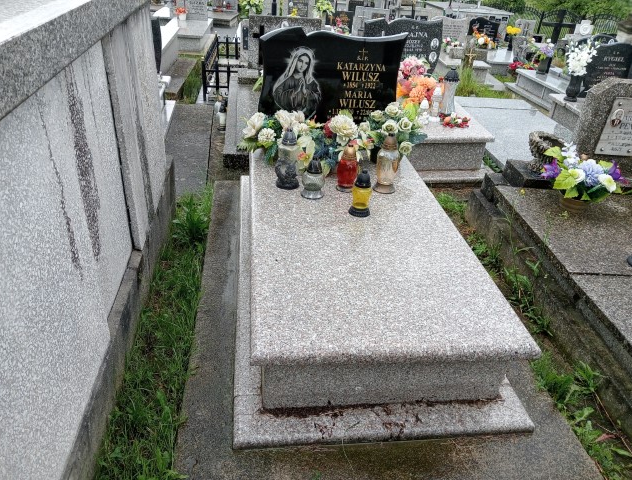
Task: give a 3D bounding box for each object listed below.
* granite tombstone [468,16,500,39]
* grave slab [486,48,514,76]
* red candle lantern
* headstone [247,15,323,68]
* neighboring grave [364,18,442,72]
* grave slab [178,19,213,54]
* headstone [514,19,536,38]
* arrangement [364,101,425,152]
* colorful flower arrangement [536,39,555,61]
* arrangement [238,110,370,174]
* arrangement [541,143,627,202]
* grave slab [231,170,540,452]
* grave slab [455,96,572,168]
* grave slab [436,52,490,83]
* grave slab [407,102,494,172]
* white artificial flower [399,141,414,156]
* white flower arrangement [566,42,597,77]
[{"bbox_3d":[3.276,-3.993,9.877,0.626,0.483,0.105,4,29,-1],"label":"granite tombstone"},{"bbox_3d":[3.463,-3.374,9.853,0.850,0.280,1.500,1,31,-5],"label":"grave slab"},{"bbox_3d":[0.159,-0.362,2.566,0.105,0.240,0.105,-1,31,-7],"label":"red candle lantern"},{"bbox_3d":[-0.360,-2.289,5.996,0.798,0.578,0.158,0,29,-8],"label":"headstone"},{"bbox_3d":[0.807,-1.754,4.811,0.700,0.588,0.120,-1,31,-7],"label":"neighboring grave"},{"bbox_3d":[-2.200,-3.374,8.492,0.840,0.238,1.942,0,29,-8],"label":"grave slab"},{"bbox_3d":[4.441,-4.403,10.863,0.446,0.433,0.105,4,29,-1],"label":"headstone"},{"bbox_3d":[0.467,-0.634,3.014,0.320,0.270,0.250,-1,31,-7],"label":"arrangement"},{"bbox_3d":[3.637,-3.019,8.187,0.250,0.270,0.230,-1,31,-7],"label":"colorful flower arrangement"},{"bbox_3d":[-0.068,-0.574,2.874,0.710,0.260,0.320,-1,31,-7],"label":"arrangement"},{"bbox_3d":[1.605,-0.378,3.048,0.462,0.367,0.367,2,29,-4],"label":"arrangement"},{"bbox_3d":[0.138,-0.020,2.624,1.050,0.372,2.210,0,29,-8],"label":"grave slab"},{"bbox_3d":[1.858,-0.991,4.891,1.000,0.120,2.050,2,31,-4],"label":"grave slab"},{"bbox_3d":[2.257,-2.814,8.309,0.715,0.245,1.627,4,29,-1],"label":"grave slab"},{"bbox_3d":[0.837,-1.094,4.694,0.892,0.299,1.837,2,29,-4],"label":"grave slab"},{"bbox_3d":[0.526,-0.532,3.004,0.072,0.075,0.060,-1,31,-7],"label":"white artificial flower"},{"bbox_3d":[2.821,-1.910,5.431,0.326,0.357,0.273,2,29,-4],"label":"white flower arrangement"}]

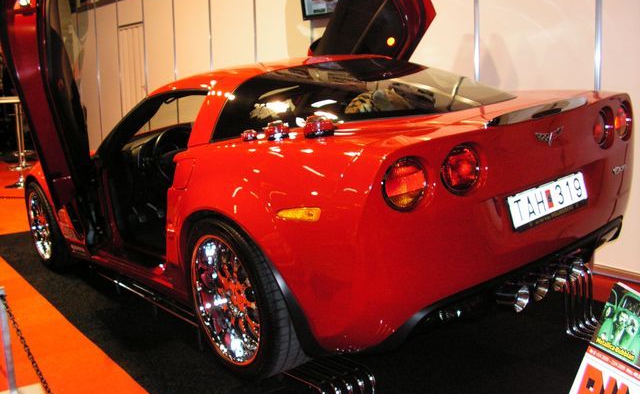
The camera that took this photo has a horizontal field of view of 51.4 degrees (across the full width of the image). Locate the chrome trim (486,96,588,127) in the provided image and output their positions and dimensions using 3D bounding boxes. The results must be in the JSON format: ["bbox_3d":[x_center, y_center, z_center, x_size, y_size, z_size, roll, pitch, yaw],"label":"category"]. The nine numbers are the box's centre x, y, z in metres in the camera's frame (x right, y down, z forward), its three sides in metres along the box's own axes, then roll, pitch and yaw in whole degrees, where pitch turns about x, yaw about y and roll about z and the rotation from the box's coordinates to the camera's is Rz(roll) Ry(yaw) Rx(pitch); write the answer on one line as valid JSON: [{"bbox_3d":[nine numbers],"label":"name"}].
[{"bbox_3d":[0.794,-0.307,2.386,0.610,0.055,0.065,-15,14,-36],"label":"chrome trim"}]

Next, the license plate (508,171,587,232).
[{"bbox_3d":[0.844,0.008,2.436,0.480,0.115,0.018,-15,3,-36],"label":"license plate"}]

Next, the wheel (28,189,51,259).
[{"bbox_3d":[-1.915,0.186,4.790,0.200,0.503,0.503,-15,14,-36],"label":"wheel"}]

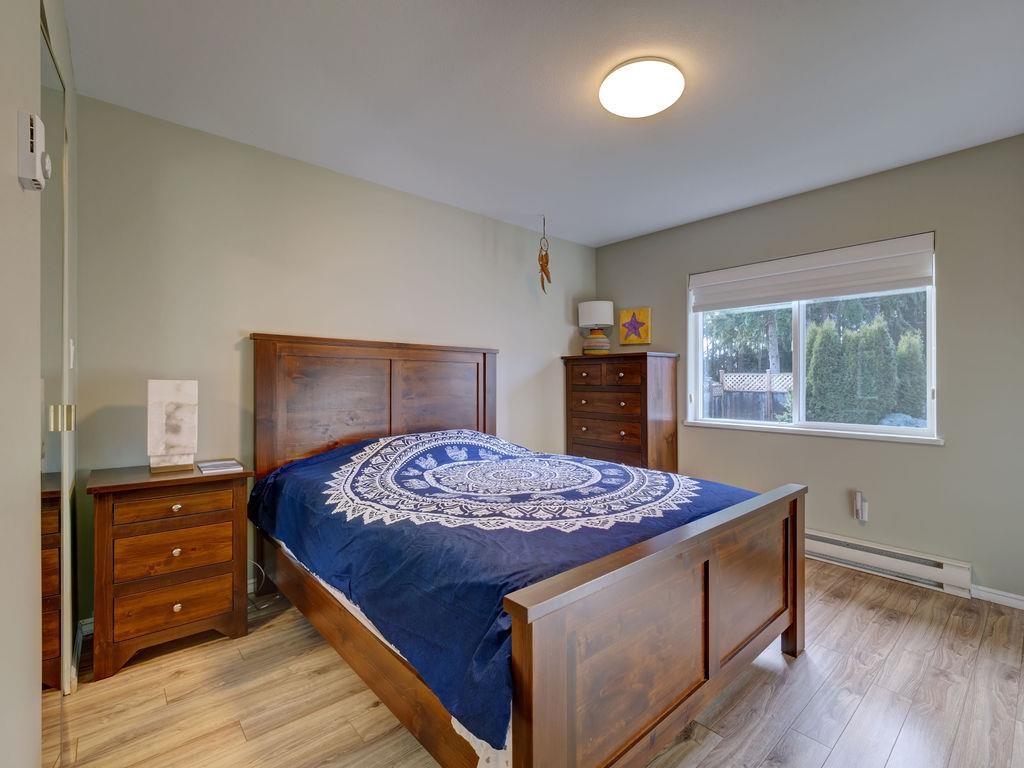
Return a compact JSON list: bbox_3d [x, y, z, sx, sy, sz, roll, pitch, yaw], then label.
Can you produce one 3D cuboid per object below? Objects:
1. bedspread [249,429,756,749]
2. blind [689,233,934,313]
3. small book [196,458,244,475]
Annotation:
[{"bbox_3d":[-0.086,0.562,2.315,1.710,0.510,2.050,0,1,-41],"label":"bedspread"},{"bbox_3d":[1.934,-0.718,3.258,0.085,0.305,1.474,0,1,-41],"label":"blind"},{"bbox_3d":[-1.393,0.397,2.260,0.160,0.015,0.250,0,1,-41],"label":"small book"}]

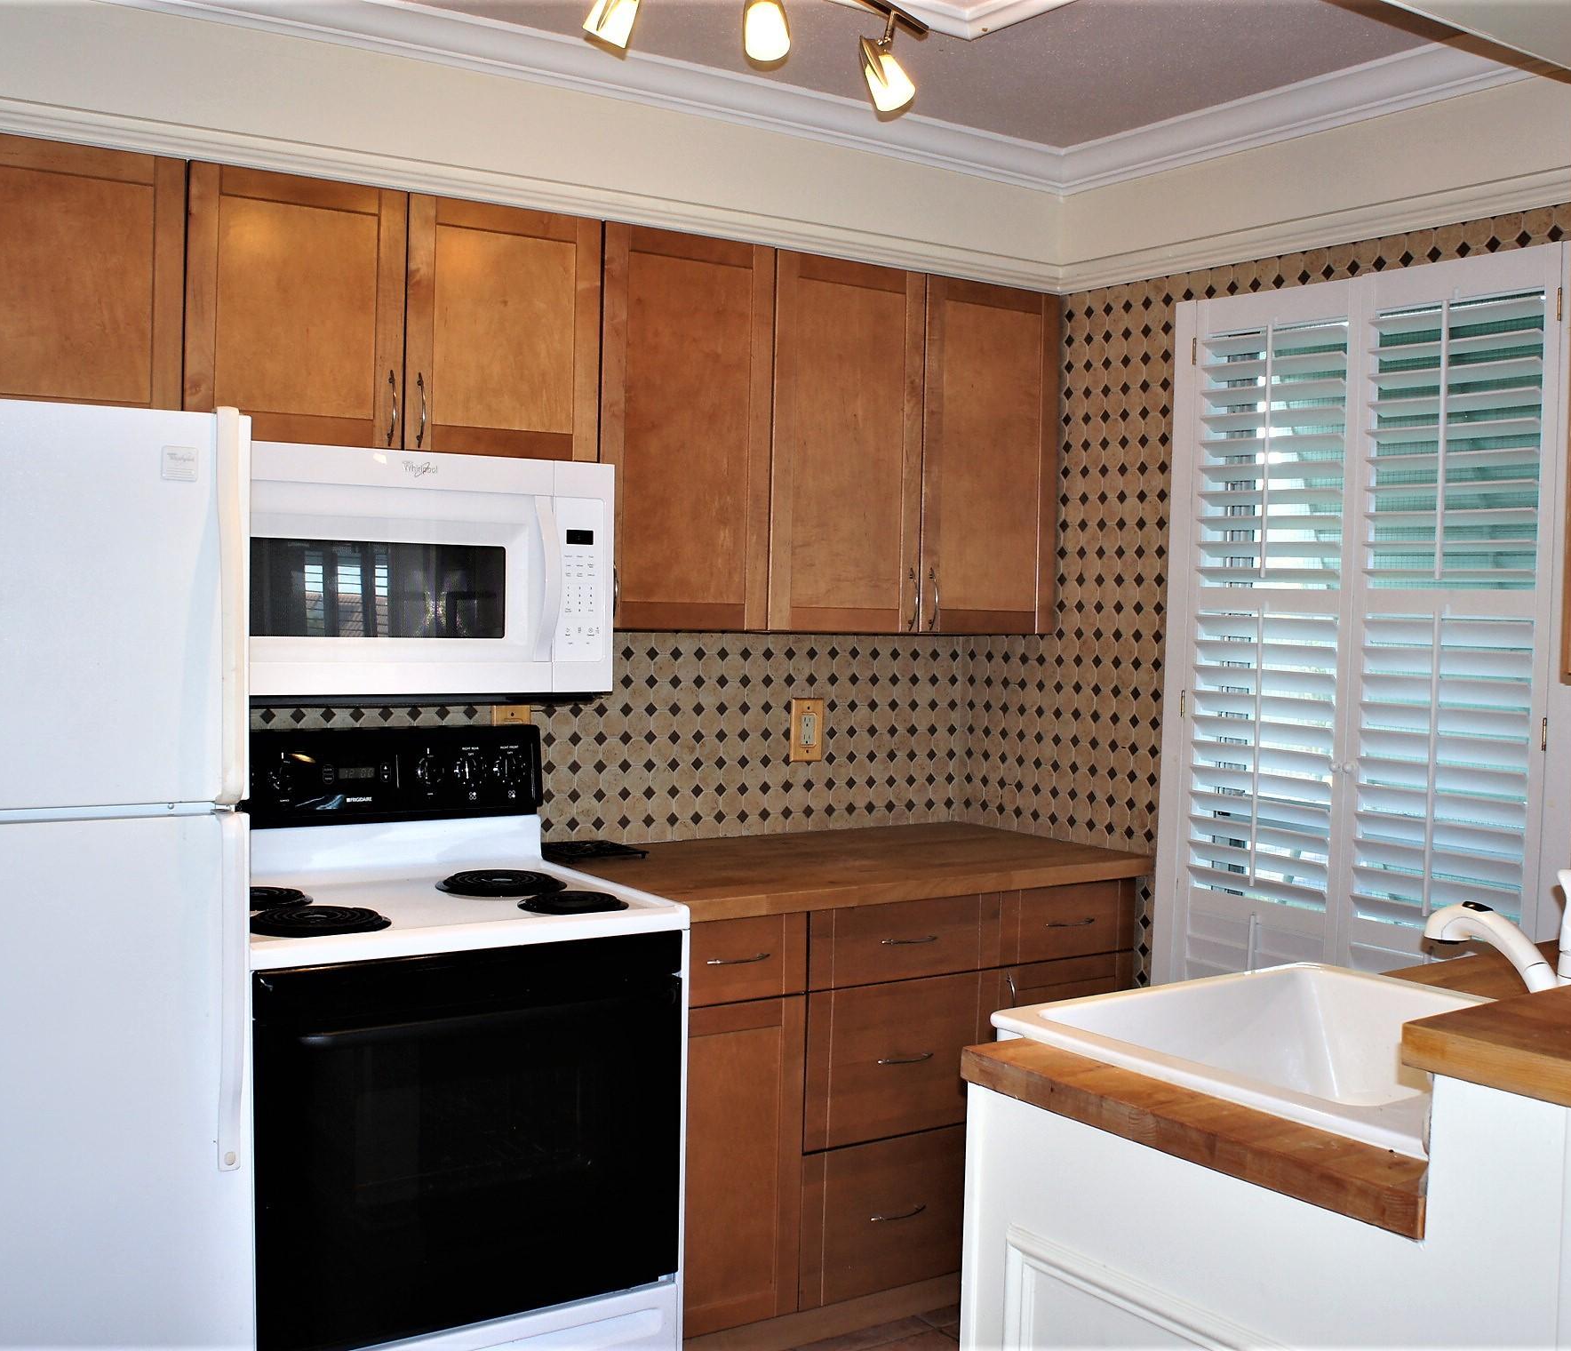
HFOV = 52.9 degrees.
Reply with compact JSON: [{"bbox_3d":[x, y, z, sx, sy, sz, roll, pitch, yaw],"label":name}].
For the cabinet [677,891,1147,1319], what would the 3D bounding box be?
[{"bbox_3d":[0.100,0.845,3.399,1.163,0.830,0.620,0,2,-34],"label":"cabinet"}]

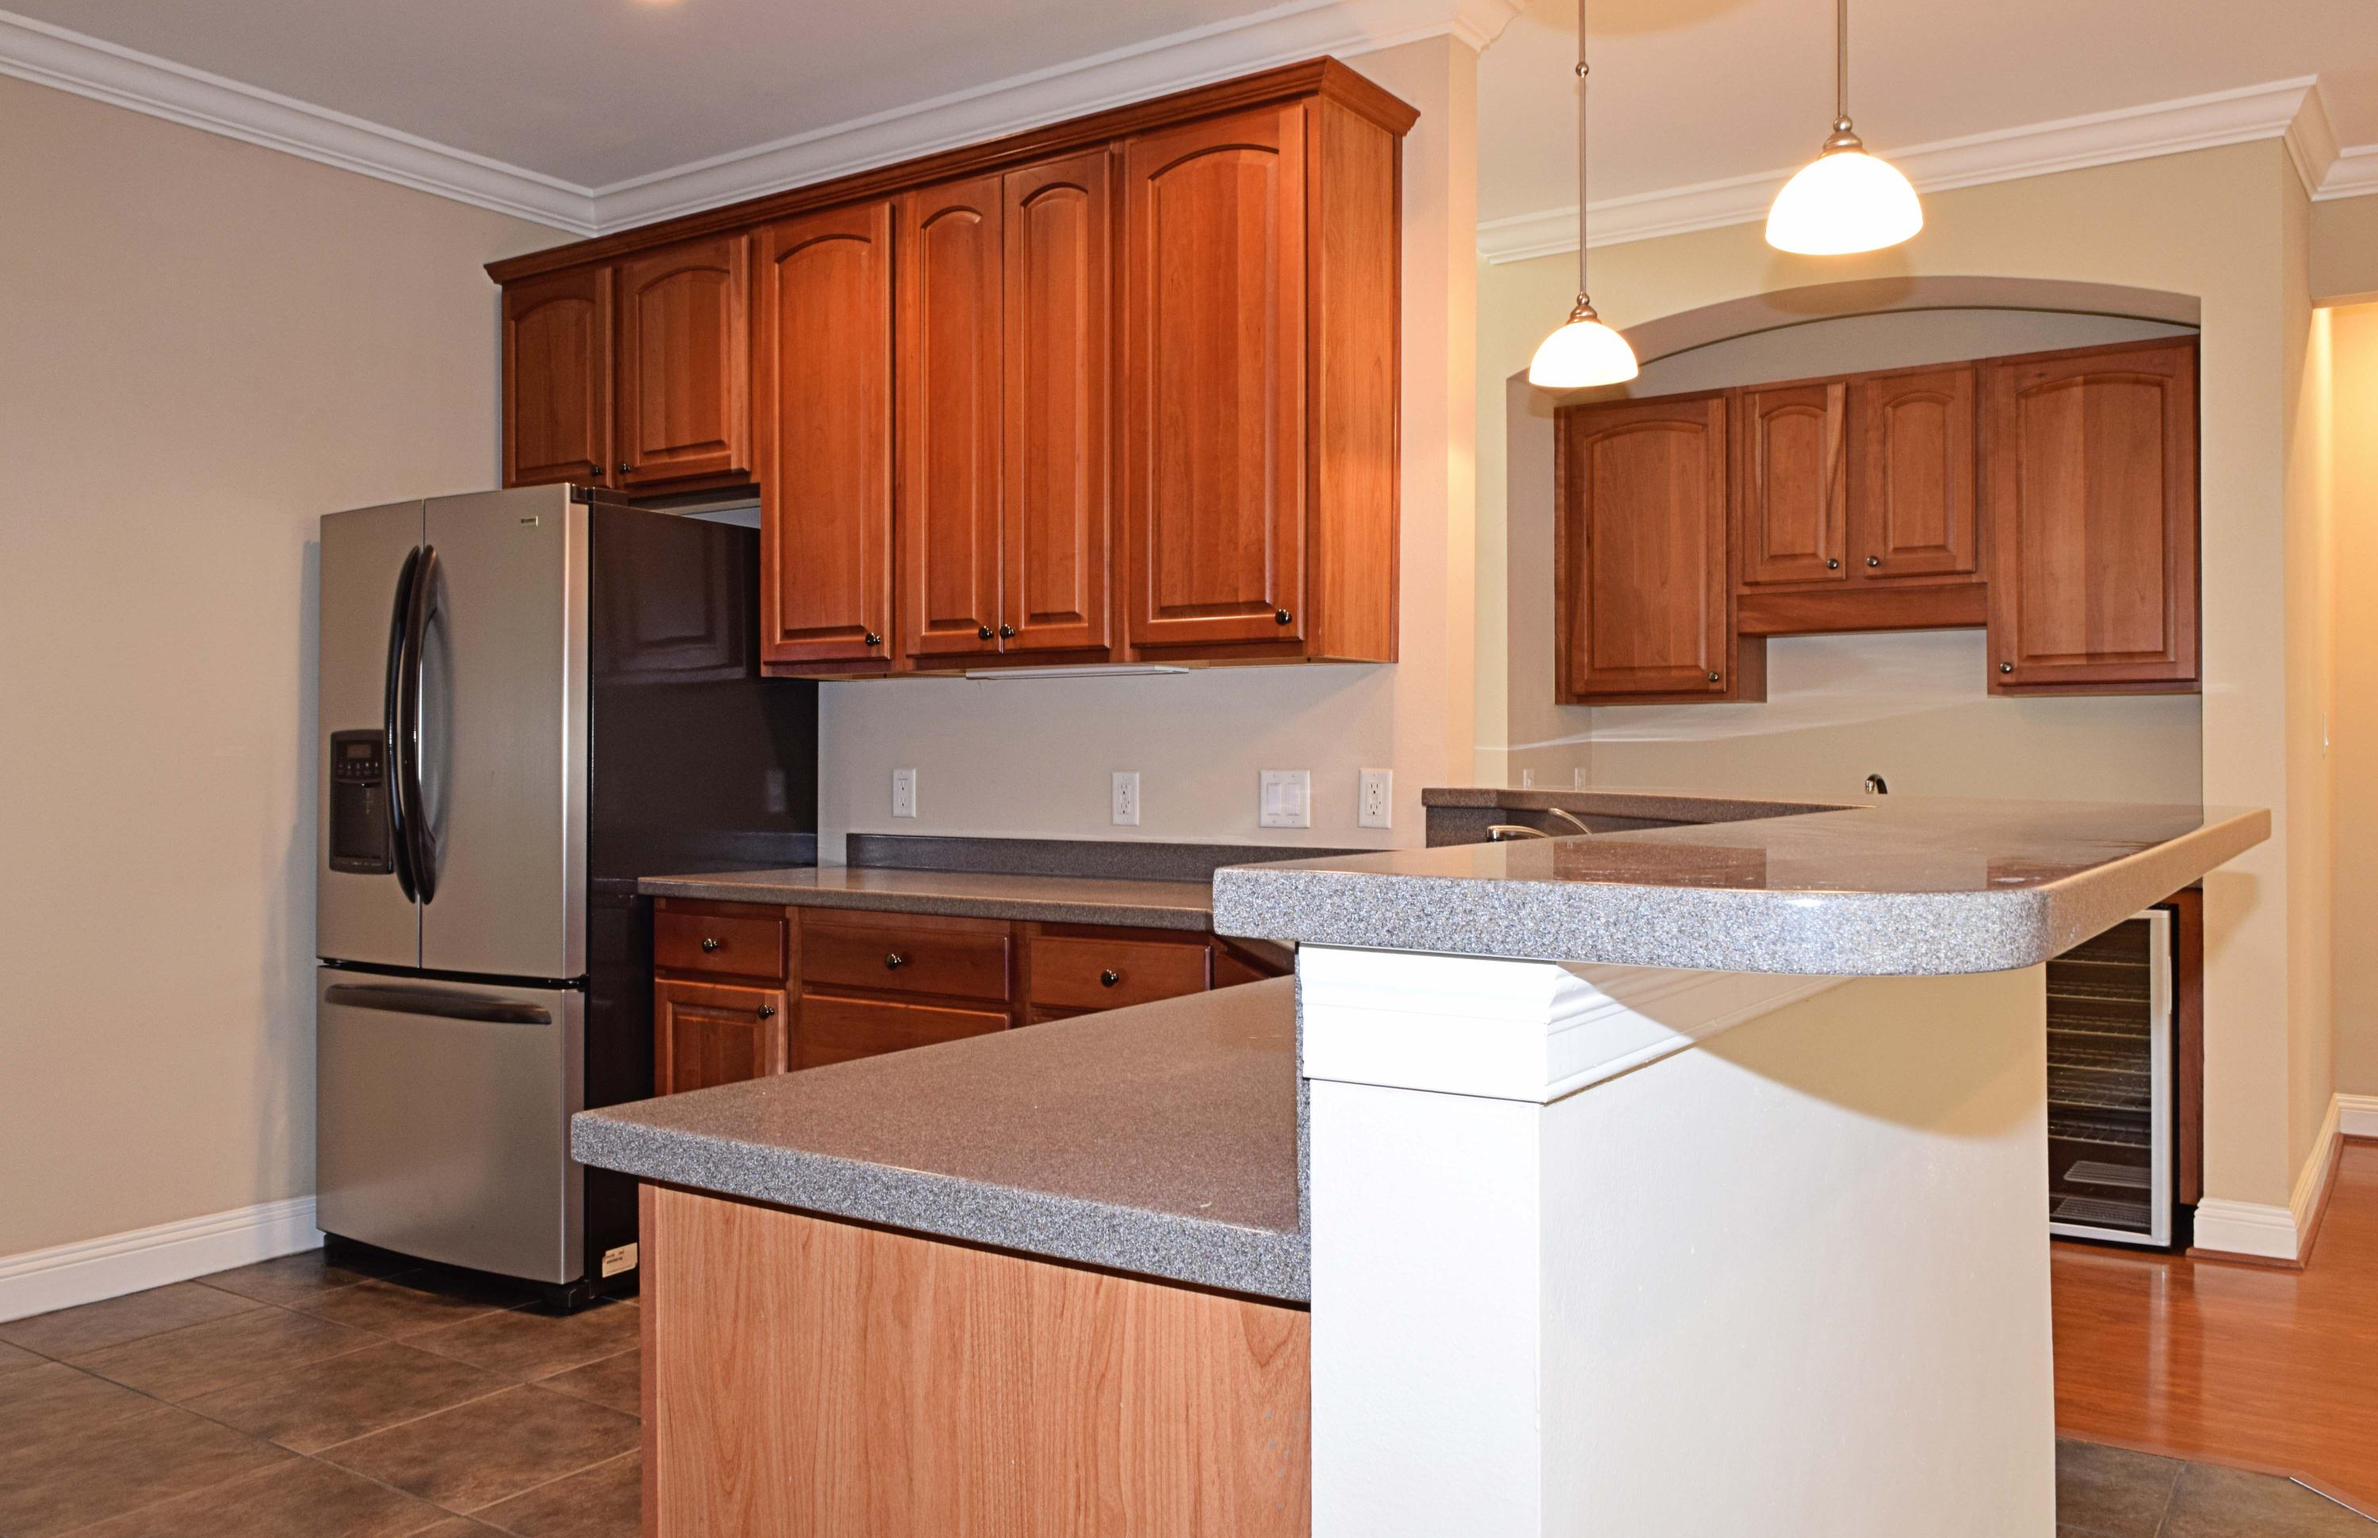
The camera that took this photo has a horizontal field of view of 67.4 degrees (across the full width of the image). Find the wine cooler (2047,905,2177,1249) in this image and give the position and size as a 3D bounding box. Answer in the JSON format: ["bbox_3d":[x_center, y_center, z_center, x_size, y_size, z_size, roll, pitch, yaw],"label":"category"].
[{"bbox_3d":[2.303,0.739,4.618,0.485,0.837,0.550,0,1,34],"label":"wine cooler"}]

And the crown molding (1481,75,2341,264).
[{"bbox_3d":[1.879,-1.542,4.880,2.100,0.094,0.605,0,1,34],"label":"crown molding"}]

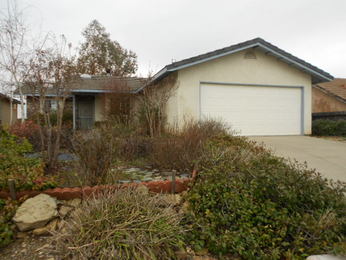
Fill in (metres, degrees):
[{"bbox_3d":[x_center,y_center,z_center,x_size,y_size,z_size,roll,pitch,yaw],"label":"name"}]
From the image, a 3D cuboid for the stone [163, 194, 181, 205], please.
[{"bbox_3d":[-0.021,0.957,3.580,0.250,0.140,0.180,0,1,0],"label":"stone"}]

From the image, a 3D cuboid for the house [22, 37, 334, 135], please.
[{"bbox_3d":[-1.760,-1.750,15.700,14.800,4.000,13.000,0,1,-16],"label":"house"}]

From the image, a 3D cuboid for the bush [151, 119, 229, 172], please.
[{"bbox_3d":[0.314,0.295,4.950,1.500,1.030,1.150,0,1,0],"label":"bush"}]

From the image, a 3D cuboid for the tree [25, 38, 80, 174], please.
[{"bbox_3d":[-2.270,-0.499,4.900,1.000,2.520,0.950,0,1,0],"label":"tree"}]

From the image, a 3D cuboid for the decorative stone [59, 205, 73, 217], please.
[{"bbox_3d":[-1.447,1.083,3.500,0.190,0.150,0.160,0,1,0],"label":"decorative stone"}]

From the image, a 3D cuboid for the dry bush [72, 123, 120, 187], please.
[{"bbox_3d":[-1.222,0.386,4.100,0.800,0.950,0.750,0,1,0],"label":"dry bush"}]

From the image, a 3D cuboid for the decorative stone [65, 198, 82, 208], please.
[{"bbox_3d":[-1.385,1.023,3.620,0.250,0.130,0.180,0,1,0],"label":"decorative stone"}]

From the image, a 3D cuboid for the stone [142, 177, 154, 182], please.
[{"bbox_3d":[-0.367,0.742,3.900,0.190,0.060,0.170,0,1,0],"label":"stone"}]

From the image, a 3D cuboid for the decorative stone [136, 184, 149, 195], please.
[{"bbox_3d":[-0.432,0.846,3.680,0.170,0.140,0.140,0,1,0],"label":"decorative stone"}]

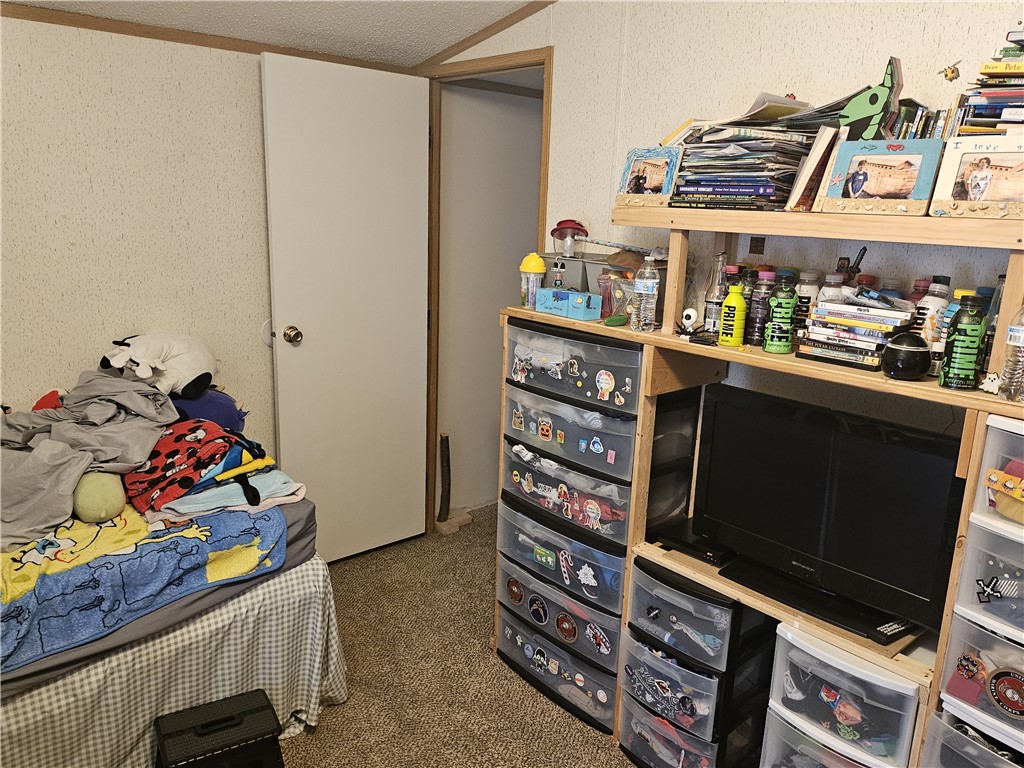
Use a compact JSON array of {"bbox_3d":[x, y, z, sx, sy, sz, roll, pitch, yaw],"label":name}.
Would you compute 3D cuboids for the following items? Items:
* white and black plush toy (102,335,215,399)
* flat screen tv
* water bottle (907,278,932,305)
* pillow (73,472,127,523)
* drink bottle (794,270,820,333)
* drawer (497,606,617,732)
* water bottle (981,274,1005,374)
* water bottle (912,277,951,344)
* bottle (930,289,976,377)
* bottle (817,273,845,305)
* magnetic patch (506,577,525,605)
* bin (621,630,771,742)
[{"bbox_3d":[-1.231,-0.058,2.480,0.230,0.205,0.350,10,16,30],"label":"white and black plush toy"},{"bbox_3d":[0.747,0.290,1.747,0.205,0.467,0.650,-9,17,-41],"label":"flat screen tv"},{"bbox_3d":[0.970,-0.152,1.696,0.073,0.187,0.073,-10,18,-43],"label":"water bottle"},{"bbox_3d":[-1.091,0.298,1.881,0.145,0.135,0.150,-6,16,-31],"label":"pillow"},{"bbox_3d":[0.801,-0.211,1.943,0.073,0.185,0.073,8,15,21],"label":"drink bottle"},{"bbox_3d":[0.236,0.896,2.413,0.380,0.187,0.525,-10,18,-43],"label":"drawer"},{"bbox_3d":[1.044,-0.123,1.531,0.063,0.215,0.063,-10,18,-43],"label":"water bottle"},{"bbox_3d":[0.943,-0.126,1.592,0.073,0.187,0.073,-10,18,-43],"label":"water bottle"},{"bbox_3d":[0.939,-0.102,1.498,0.073,0.187,0.073,-10,18,-43],"label":"bottle"},{"bbox_3d":[0.840,-0.193,1.875,0.073,0.185,0.073,8,15,23],"label":"bottle"},{"bbox_3d":[0.014,0.689,2.354,0.008,0.089,0.089,-7,16,-36],"label":"magnetic patch"},{"bbox_3d":[0.540,0.823,2.106,0.360,0.188,0.345,-11,19,-42],"label":"bin"}]

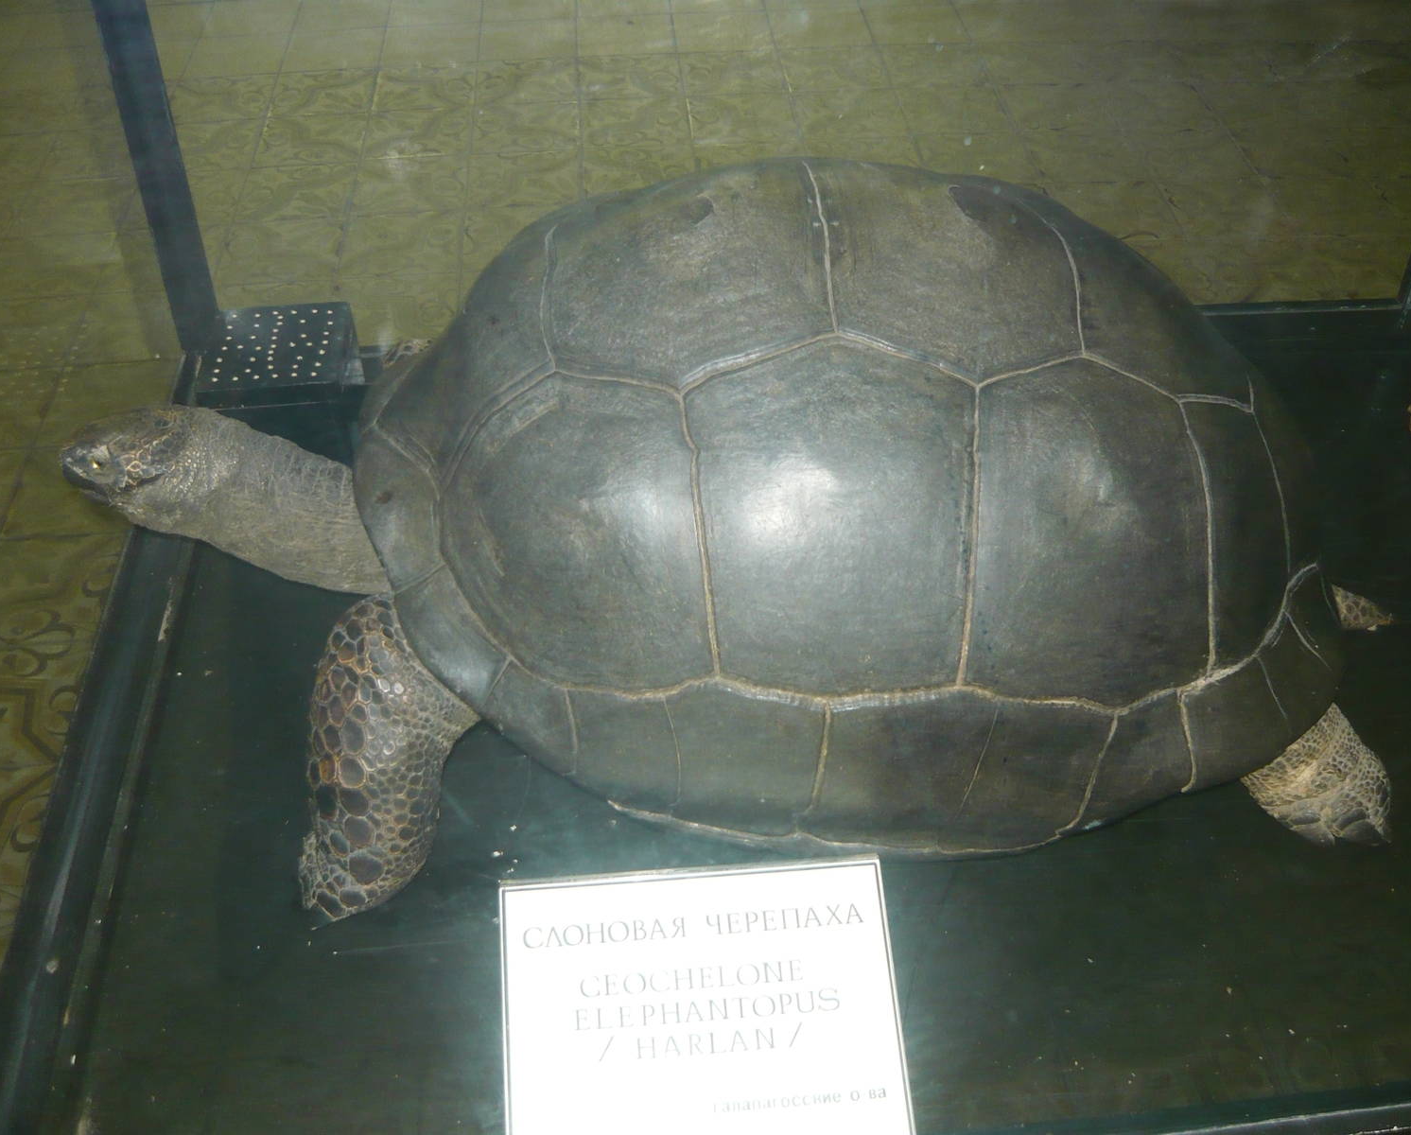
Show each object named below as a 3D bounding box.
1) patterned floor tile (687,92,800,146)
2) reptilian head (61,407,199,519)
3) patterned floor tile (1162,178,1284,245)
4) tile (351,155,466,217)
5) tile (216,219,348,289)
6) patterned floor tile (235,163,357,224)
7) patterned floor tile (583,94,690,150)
[{"bbox_3d":[0.072,-0.842,2.725,0.200,0.012,0.200,-3,43,-3],"label":"patterned floor tile"},{"bbox_3d":[-0.551,-0.100,1.381,0.135,0.105,0.100,-3,43,-3],"label":"reptilian head"},{"bbox_3d":[0.879,-0.598,2.451,0.200,0.012,0.200,-3,43,-3],"label":"patterned floor tile"},{"bbox_3d":[-0.523,-0.668,2.548,0.200,0.012,0.200,-3,43,-3],"label":"tile"},{"bbox_3d":[-0.700,-0.515,2.387,0.200,0.012,0.200,-3,43,-3],"label":"tile"},{"bbox_3d":[-0.718,-0.652,2.534,0.200,0.012,0.200,-3,43,-3],"label":"patterned floor tile"},{"bbox_3d":[-0.129,-0.833,2.719,0.200,0.012,0.200,-3,43,-3],"label":"patterned floor tile"}]

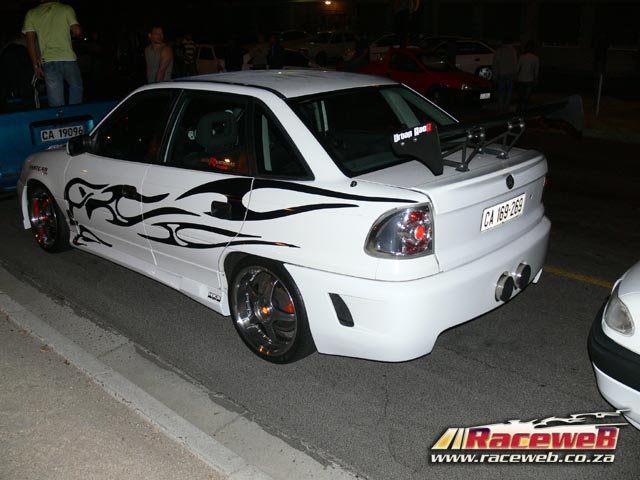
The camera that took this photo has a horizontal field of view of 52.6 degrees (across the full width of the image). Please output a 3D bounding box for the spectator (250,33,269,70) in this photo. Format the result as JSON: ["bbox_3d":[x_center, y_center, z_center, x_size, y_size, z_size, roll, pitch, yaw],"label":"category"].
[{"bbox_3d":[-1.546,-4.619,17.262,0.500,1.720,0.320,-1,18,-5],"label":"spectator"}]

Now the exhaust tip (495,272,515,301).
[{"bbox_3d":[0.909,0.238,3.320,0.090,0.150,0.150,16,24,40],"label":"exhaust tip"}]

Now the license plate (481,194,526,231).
[{"bbox_3d":[0.919,-0.139,3.213,0.015,0.120,0.440,18,25,40],"label":"license plate"}]

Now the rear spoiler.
[{"bbox_3d":[0.848,-0.510,3.160,0.335,0.300,1.440,16,24,40],"label":"rear spoiler"}]

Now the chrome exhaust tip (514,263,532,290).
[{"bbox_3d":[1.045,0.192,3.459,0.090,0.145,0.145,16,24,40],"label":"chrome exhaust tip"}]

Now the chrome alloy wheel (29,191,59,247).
[{"bbox_3d":[-2.076,-0.188,5.069,0.500,0.500,0.190,16,24,40],"label":"chrome alloy wheel"}]

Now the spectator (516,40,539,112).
[{"bbox_3d":[4.797,-3.841,15.234,0.500,1.660,0.320,6,19,16],"label":"spectator"}]

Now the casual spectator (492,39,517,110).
[{"bbox_3d":[4.302,-3.912,15.377,0.520,1.730,0.320,5,18,14],"label":"casual spectator"}]

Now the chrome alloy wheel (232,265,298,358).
[{"bbox_3d":[-0.232,0.353,3.442,0.500,0.500,0.190,16,24,40],"label":"chrome alloy wheel"}]

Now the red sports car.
[{"bbox_3d":[2.402,-4.124,16.368,1.630,1.420,4.200,-15,24,-41],"label":"red sports car"}]

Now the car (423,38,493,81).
[{"bbox_3d":[4.108,-6.113,22.013,4.050,1.400,1.660,-3,18,-11],"label":"car"}]

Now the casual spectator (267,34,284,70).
[{"bbox_3d":[-1.230,-4.602,17.259,0.480,1.700,0.320,7,19,20],"label":"casual spectator"}]

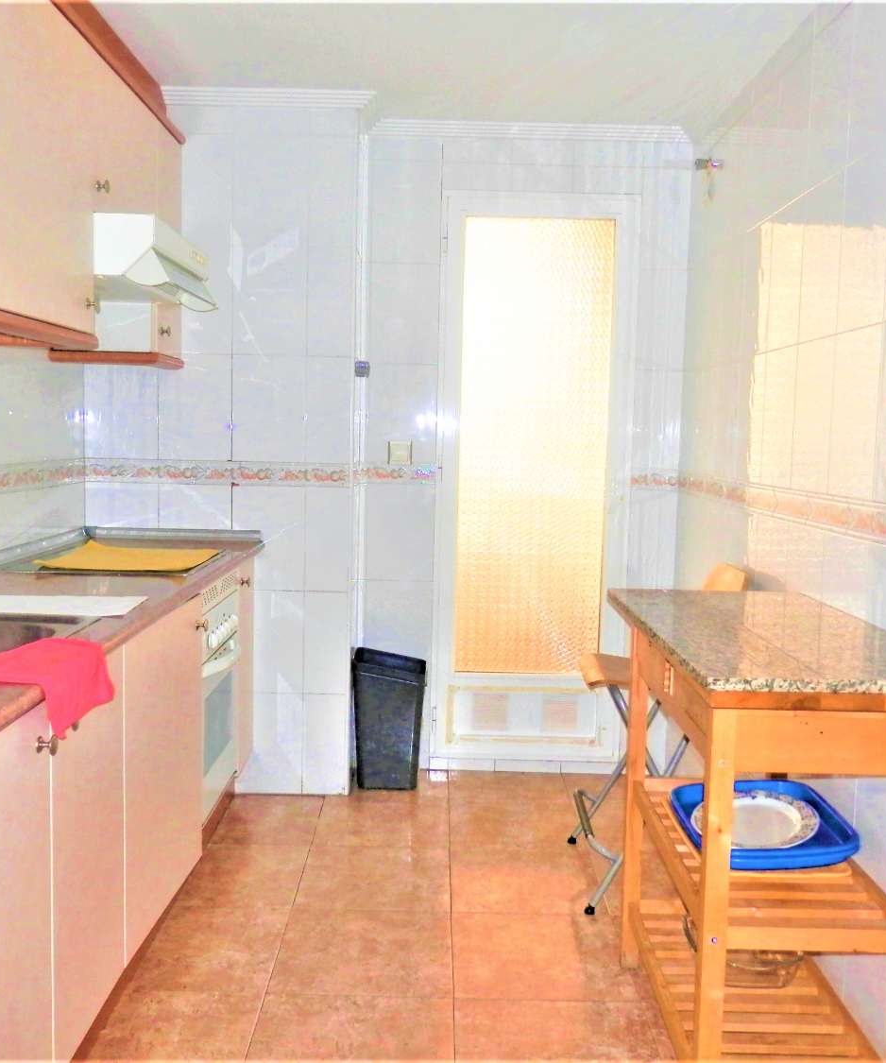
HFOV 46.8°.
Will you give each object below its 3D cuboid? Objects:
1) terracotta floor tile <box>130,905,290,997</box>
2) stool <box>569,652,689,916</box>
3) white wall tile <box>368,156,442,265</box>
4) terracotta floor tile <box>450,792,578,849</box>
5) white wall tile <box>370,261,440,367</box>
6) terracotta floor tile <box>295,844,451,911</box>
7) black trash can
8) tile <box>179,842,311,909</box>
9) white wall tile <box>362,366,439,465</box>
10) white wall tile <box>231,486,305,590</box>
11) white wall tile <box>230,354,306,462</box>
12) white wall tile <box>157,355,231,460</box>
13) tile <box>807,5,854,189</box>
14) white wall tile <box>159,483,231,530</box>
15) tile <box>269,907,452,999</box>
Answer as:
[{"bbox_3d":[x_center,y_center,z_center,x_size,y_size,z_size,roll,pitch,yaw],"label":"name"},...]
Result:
[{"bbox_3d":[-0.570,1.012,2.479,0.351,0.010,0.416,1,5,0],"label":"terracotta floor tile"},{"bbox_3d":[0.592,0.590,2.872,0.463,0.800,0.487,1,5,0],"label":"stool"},{"bbox_3d":[-0.137,-1.146,3.687,0.257,0.359,0.010,1,6,0],"label":"white wall tile"},{"bbox_3d":[0.235,0.972,3.373,0.430,0.010,0.418,1,6,0],"label":"terracotta floor tile"},{"bbox_3d":[-0.138,-0.782,3.693,0.250,0.357,0.012,1,5,0],"label":"white wall tile"},{"bbox_3d":[-0.189,1.003,2.962,0.425,0.010,0.428,1,5,0],"label":"terracotta floor tile"},{"bbox_3d":[-0.189,0.678,3.703,0.246,0.460,0.212,1,5,0],"label":"black trash can"},{"bbox_3d":[-0.597,0.993,2.951,0.378,0.010,0.418,1,6,0],"label":"tile"},{"bbox_3d":[-0.150,-0.429,3.782,0.261,0.365,0.010,1,5,0],"label":"white wall tile"},{"bbox_3d":[-0.585,0.027,3.445,0.247,0.351,0.010,1,5,0],"label":"white wall tile"},{"bbox_3d":[-0.587,-0.413,3.463,0.249,0.359,0.010,1,6,0],"label":"white wall tile"},{"bbox_3d":[-0.836,-0.419,3.461,0.249,0.359,0.010,1,6,0],"label":"white wall tile"},{"bbox_3d":[0.887,-0.993,2.351,0.010,0.360,0.244,1,5,0],"label":"tile"},{"bbox_3d":[-0.851,0.016,3.523,0.250,0.365,0.010,1,5,0],"label":"white wall tile"},{"bbox_3d":[-0.191,1.043,2.537,0.430,0.010,0.418,1,6,0],"label":"tile"}]

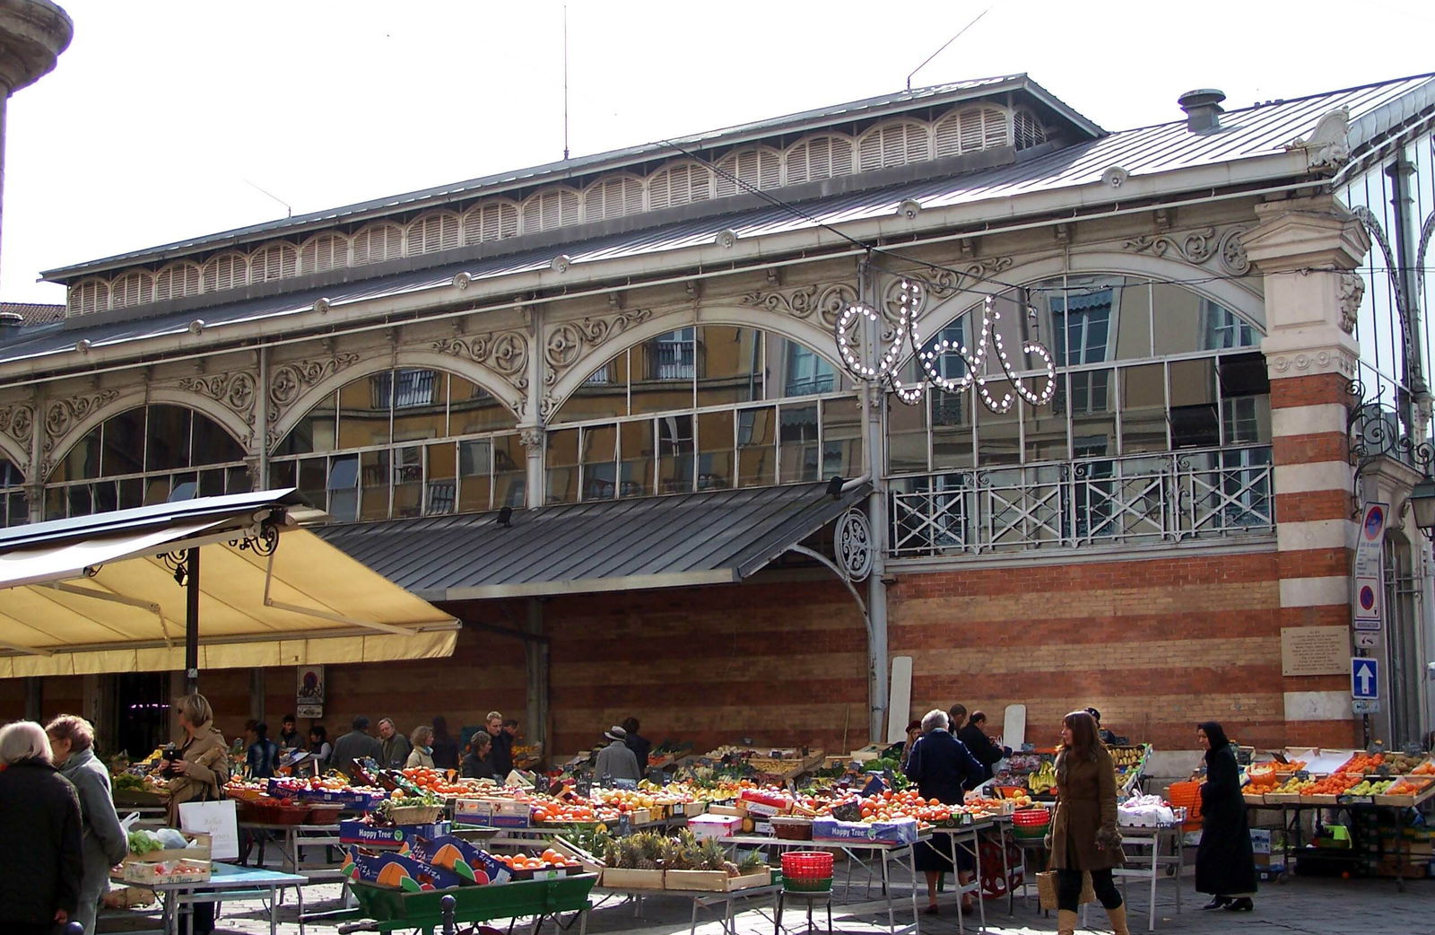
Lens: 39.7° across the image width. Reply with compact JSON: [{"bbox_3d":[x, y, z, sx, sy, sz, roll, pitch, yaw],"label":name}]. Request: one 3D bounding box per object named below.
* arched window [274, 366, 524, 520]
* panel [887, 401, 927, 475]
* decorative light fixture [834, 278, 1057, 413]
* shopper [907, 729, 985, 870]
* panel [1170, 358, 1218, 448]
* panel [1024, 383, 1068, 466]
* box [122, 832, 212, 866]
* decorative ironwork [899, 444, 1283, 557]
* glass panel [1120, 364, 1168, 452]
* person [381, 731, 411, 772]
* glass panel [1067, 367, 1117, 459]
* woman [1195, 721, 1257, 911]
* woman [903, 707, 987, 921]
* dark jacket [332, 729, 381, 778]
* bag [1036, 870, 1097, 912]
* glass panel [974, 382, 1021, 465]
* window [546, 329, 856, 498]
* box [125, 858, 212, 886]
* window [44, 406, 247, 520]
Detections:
[{"bbox_3d":[-5.372,-0.389,32.770,5.441,2.509,0.150,-6,-10,32],"label":"arched window"},{"bbox_3d":[2.631,-0.446,27.647,0.643,1.103,0.050,-6,-10,32],"label":"panel"},{"bbox_3d":[2.368,-1.220,20.141,3.328,1.183,0.150,7,-11,-41],"label":"decorative light fixture"},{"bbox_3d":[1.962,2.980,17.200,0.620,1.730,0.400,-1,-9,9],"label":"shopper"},{"bbox_3d":[6.053,-0.797,25.230,0.627,1.105,0.050,-5,-9,32],"label":"panel"},{"bbox_3d":[4.373,-0.601,26.552,0.640,1.135,0.050,-6,-10,32],"label":"panel"},{"bbox_3d":[-3.392,2.335,12.226,0.300,0.165,0.420,-6,-10,34],"label":"box"},{"bbox_3d":[4.807,0.495,27.034,5.553,1.114,0.100,-5,-10,32],"label":"decorative ironwork"},{"bbox_3d":[5.484,-0.744,25.591,0.631,1.077,0.050,-5,-9,32],"label":"glass panel"},{"bbox_3d":[-3.525,3.603,21.683,0.520,1.720,0.380,-5,-9,30],"label":"person"},{"bbox_3d":[5.127,-0.740,27.181,0.658,1.197,0.040,-5,-10,32],"label":"glass panel"},{"bbox_3d":[4.364,2.996,17.100,0.460,1.602,0.430,1,-8,-11],"label":"woman"},{"bbox_3d":[1.892,2.852,16.500,0.620,1.689,0.400,-1,-8,3],"label":"woman"},{"bbox_3d":[-3.681,3.040,20.245,0.490,0.780,0.300,-1,-8,6],"label":"dark jacket"},{"bbox_3d":[2.353,2.853,13.450,0.390,0.310,0.160,5,-10,-35],"label":"bag"},{"bbox_3d":[3.942,-0.619,27.926,0.646,1.160,0.040,-5,-10,32],"label":"glass panel"},{"bbox_3d":[-0.335,-0.892,29.367,5.539,2.481,0.150,-5,-9,32],"label":"window"},{"bbox_3d":[-3.173,2.327,11.505,0.330,0.125,0.500,5,-10,-33],"label":"box"},{"bbox_3d":[-10.368,0.106,35.901,5.316,2.487,0.150,-6,-10,32],"label":"window"}]

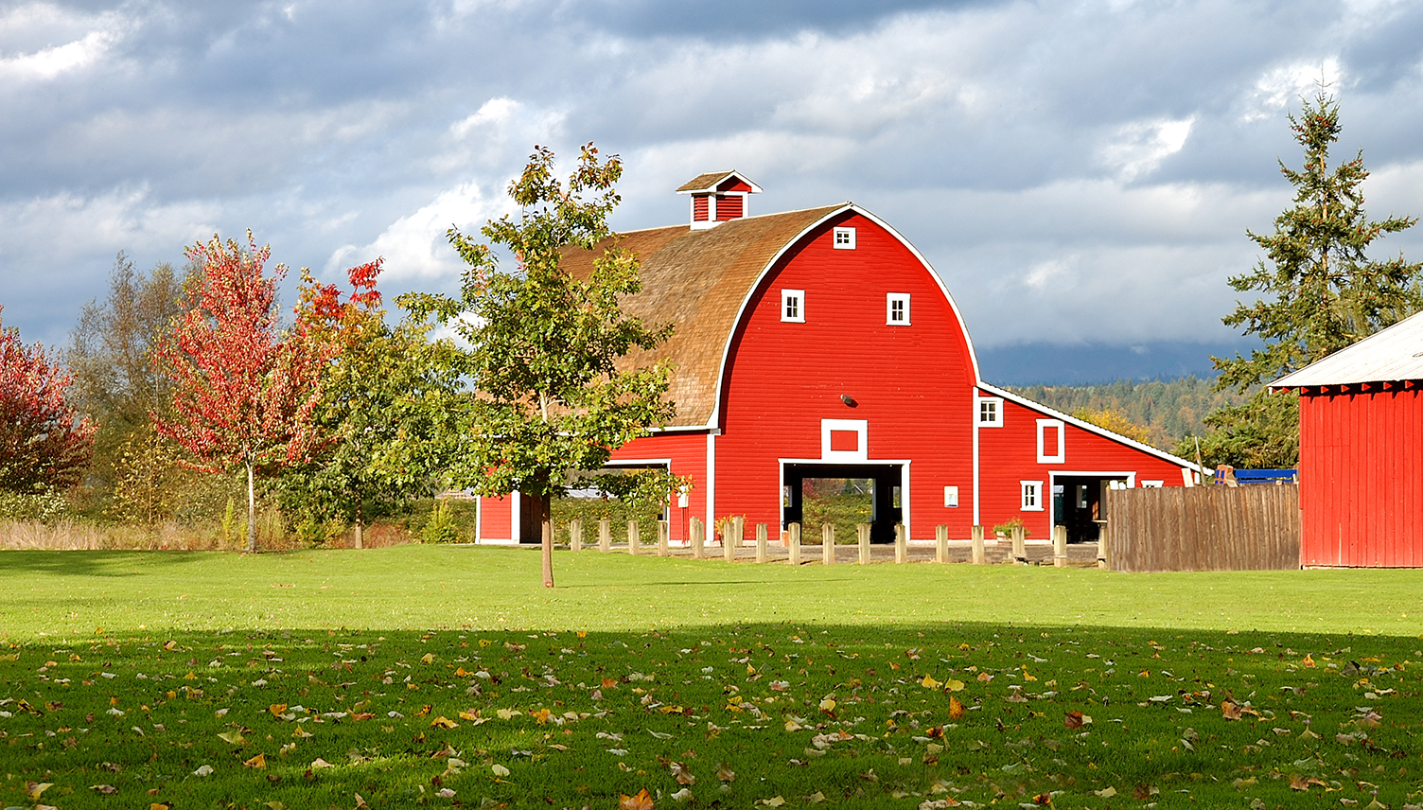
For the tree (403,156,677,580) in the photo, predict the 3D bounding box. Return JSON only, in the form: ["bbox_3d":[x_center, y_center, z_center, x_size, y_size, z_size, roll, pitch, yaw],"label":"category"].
[{"bbox_3d":[-2.815,-0.646,68.105,4.400,7.274,4.400,0,-2,0],"label":"tree"}]

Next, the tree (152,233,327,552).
[{"bbox_3d":[-12.957,-0.342,114.127,4.800,8.787,4.800,0,-2,0],"label":"tree"}]

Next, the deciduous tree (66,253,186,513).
[{"bbox_3d":[-20.970,-0.299,150.152,4.600,10.496,4.600,0,-2,0],"label":"deciduous tree"}]

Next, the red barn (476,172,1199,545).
[{"bbox_3d":[3.898,-1.400,130.398,18.150,11.536,15.400,1,-2,-30],"label":"red barn"}]

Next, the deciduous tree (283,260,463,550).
[{"bbox_3d":[-9.974,-0.059,122.124,5.400,8.579,5.200,0,-2,0],"label":"deciduous tree"}]

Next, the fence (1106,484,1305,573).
[{"bbox_3d":[9.708,2.435,82.350,0.140,1.700,6.200,1,-2,-30],"label":"fence"}]

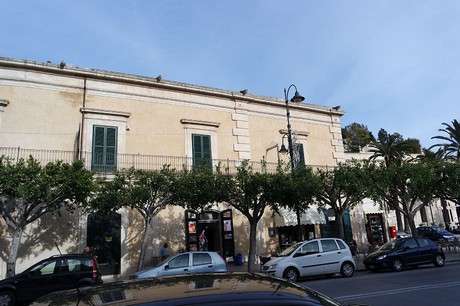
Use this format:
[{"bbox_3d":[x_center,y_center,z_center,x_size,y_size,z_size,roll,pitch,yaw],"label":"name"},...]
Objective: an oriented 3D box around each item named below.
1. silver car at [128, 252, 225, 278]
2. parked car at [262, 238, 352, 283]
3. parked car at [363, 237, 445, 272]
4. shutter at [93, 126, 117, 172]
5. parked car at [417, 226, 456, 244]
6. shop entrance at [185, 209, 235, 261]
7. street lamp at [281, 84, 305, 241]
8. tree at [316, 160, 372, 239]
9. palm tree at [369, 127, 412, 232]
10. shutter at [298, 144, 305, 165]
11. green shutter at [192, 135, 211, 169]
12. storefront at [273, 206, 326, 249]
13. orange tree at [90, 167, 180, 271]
[{"bbox_3d":[-2.090,4.550,11.840,3.830,1.480,1.660,0,-15,-15],"label":"silver car"},{"bbox_3d":[3.288,4.445,13.076,3.920,1.640,1.700,1,-13,-16],"label":"parked car"},{"bbox_3d":[8.153,4.663,14.473,3.830,1.430,1.660,1,-13,-16],"label":"parked car"},{"bbox_3d":[-6.649,-0.182,16.311,1.224,2.611,0.100,4,-16,-26],"label":"shutter"},{"bbox_3d":[20.200,8.150,30.400,1.700,1.480,3.950,0,-13,-13],"label":"parked car"},{"bbox_3d":[-1.108,4.778,17.533,2.900,3.250,0.500,4,-16,-26],"label":"shop entrance"},{"bbox_3d":[3.238,0.995,15.159,0.700,9.030,2.300,1,-13,-16],"label":"street lamp"},{"bbox_3d":[5.904,2.986,15.807,3.200,5.150,3.100,1,-13,-16],"label":"tree"},{"bbox_3d":[18.108,3.592,33.542,4.500,11.900,4.500,4,-16,-26],"label":"palm tree"},{"bbox_3d":[5.263,0.475,22.526,0.650,2.430,0.080,3,-14,-27],"label":"shutter"},{"bbox_3d":[-1.663,0.150,18.761,1.224,2.611,0.100,4,-16,-26],"label":"green shutter"},{"bbox_3d":[4.511,5.099,19.963,3.300,3.400,1.000,4,-16,-26],"label":"storefront"},{"bbox_3d":[-3.906,3.059,12.858,3.900,4.750,3.500,1,-13,-16],"label":"orange tree"}]

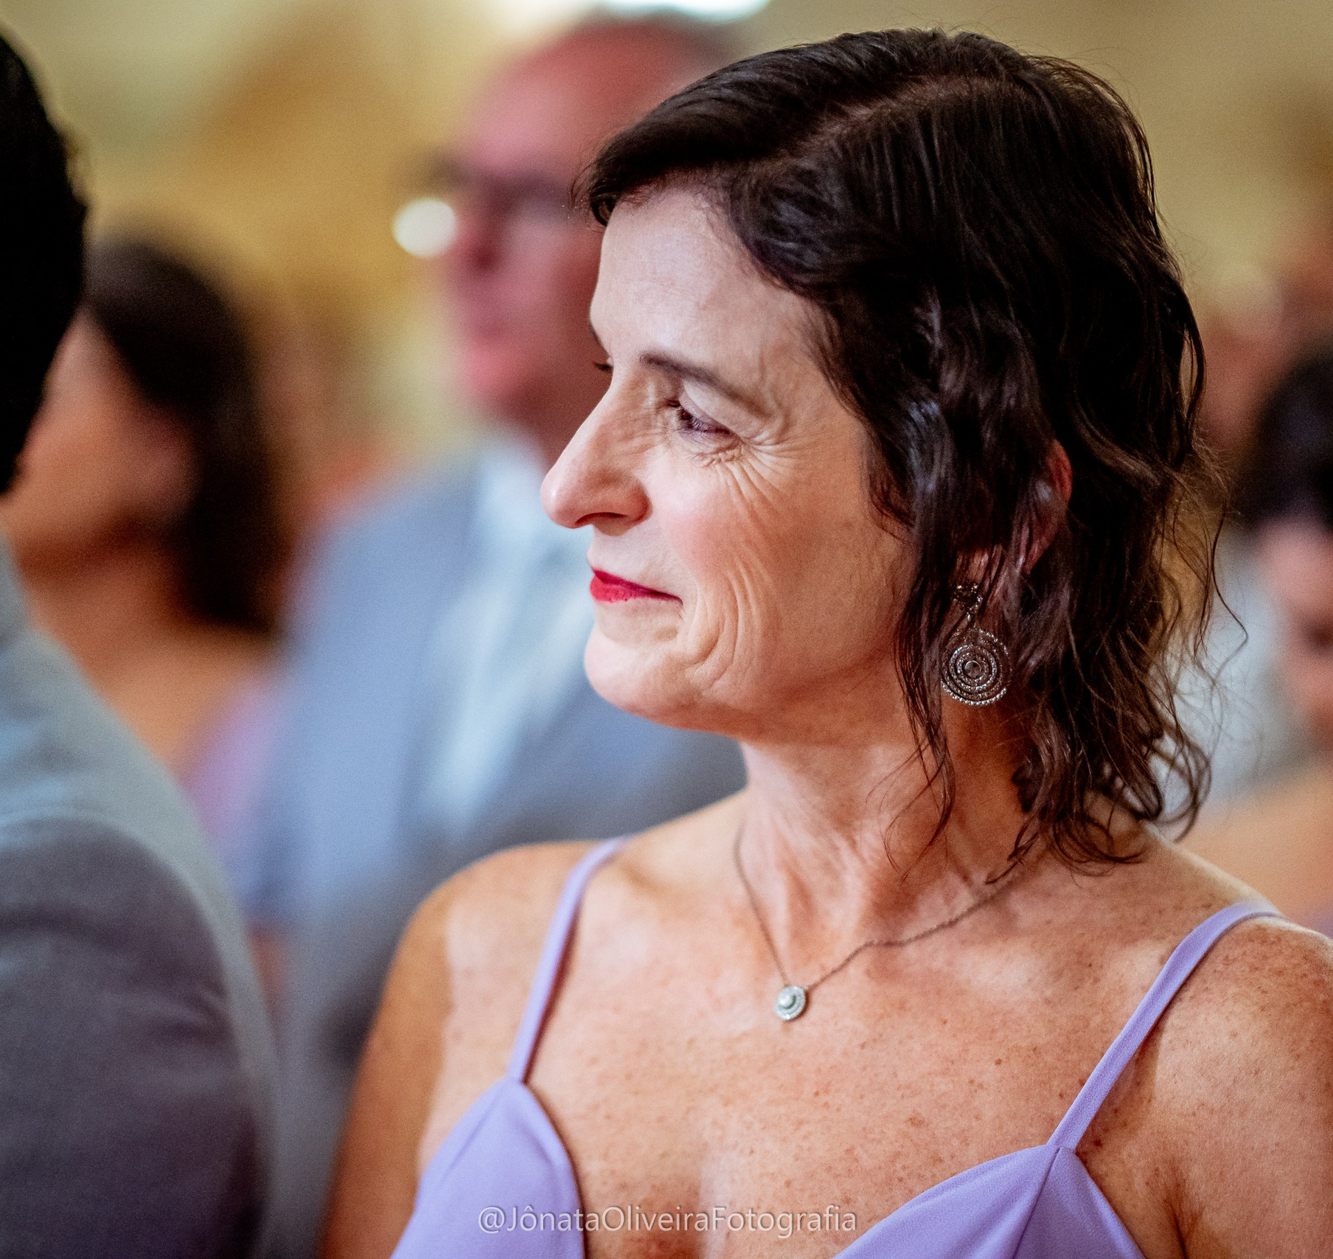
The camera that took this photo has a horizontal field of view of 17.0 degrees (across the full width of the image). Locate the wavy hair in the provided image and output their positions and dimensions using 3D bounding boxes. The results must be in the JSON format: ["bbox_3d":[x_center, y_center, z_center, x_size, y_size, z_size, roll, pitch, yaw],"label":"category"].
[{"bbox_3d":[0.081,-0.063,1.540,0.220,0.280,0.190,-1,8,-27],"label":"wavy hair"}]

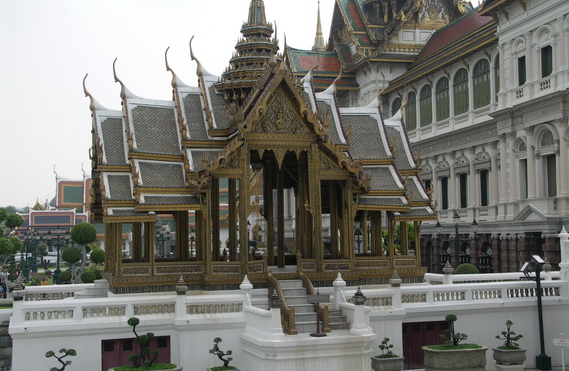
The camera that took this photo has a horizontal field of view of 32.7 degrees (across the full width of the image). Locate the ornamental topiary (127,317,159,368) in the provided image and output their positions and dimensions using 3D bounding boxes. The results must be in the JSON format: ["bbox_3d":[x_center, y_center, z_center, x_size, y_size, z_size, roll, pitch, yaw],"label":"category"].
[{"bbox_3d":[-2.988,3.304,20.412,0.630,1.084,0.560,0,-3,-20],"label":"ornamental topiary"}]

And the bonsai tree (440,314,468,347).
[{"bbox_3d":[4.078,3.479,23.271,0.580,0.740,0.500,0,-3,-15],"label":"bonsai tree"}]

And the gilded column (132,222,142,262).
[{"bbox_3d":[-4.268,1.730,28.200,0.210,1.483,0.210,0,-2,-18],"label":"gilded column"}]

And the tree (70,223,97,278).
[{"bbox_3d":[-14.300,4.696,69.011,1.814,4.126,1.750,0,-3,-10],"label":"tree"}]

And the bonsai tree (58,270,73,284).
[{"bbox_3d":[-16.030,6.734,71.000,1.020,1.020,1.020,0,-3,-16],"label":"bonsai tree"}]

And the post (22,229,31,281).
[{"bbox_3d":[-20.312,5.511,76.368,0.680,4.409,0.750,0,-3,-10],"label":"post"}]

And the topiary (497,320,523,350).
[{"bbox_3d":[5.583,3.697,24.069,0.640,0.680,0.560,0,-3,-16],"label":"topiary"}]

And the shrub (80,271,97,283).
[{"bbox_3d":[-14.317,6.734,71.000,1.100,0.900,1.080,0,-3,-11],"label":"shrub"}]

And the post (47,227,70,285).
[{"bbox_3d":[-16.324,5.107,70.062,1.734,4.442,0.900,0,-3,-10],"label":"post"}]

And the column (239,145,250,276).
[{"bbox_3d":[-1.039,0.624,25.200,0.240,3.377,0.240,0,-2,-18],"label":"column"}]

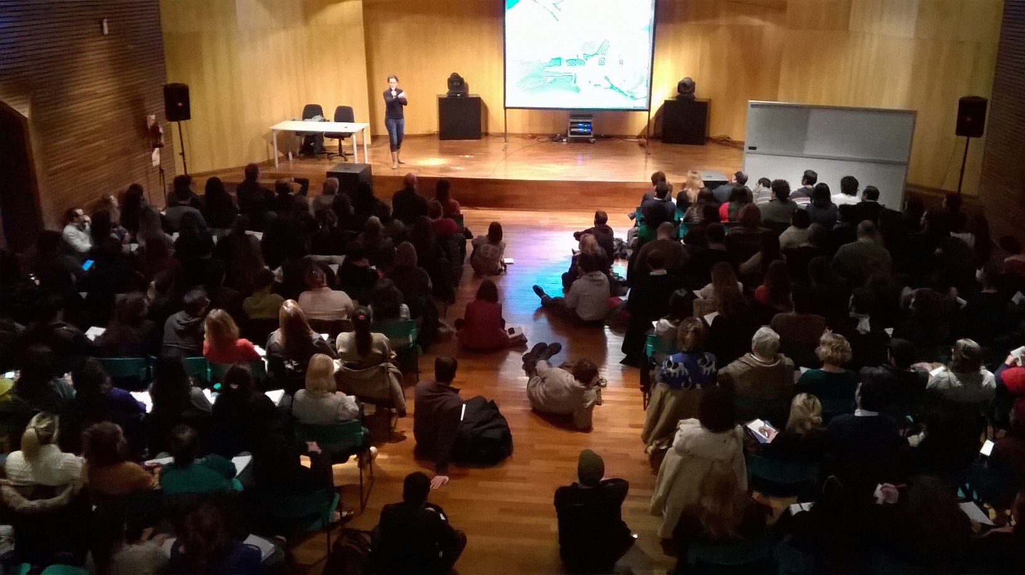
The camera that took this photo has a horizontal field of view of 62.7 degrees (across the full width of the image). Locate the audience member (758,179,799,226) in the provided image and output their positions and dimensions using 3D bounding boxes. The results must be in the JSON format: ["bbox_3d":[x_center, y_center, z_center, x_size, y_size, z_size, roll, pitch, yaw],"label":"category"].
[{"bbox_3d":[3.560,-0.871,11.821,0.560,1.300,0.780,-1,20,-1],"label":"audience member"}]

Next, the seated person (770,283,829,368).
[{"bbox_3d":[2.548,0.552,7.996,0.540,1.290,0.780,0,20,2],"label":"seated person"}]

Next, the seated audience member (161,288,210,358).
[{"bbox_3d":[-2.871,0.613,7.837,0.547,1.277,0.861,3,20,9],"label":"seated audience member"}]

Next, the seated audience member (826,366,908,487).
[{"bbox_3d":[2.470,1.120,6.312,0.530,1.300,0.820,0,20,0],"label":"seated audience member"}]

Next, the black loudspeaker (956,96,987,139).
[{"bbox_3d":[6.947,-2.572,12.750,0.390,0.590,0.340,17,26,39],"label":"black loudspeaker"}]

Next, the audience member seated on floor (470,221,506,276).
[{"bbox_3d":[-0.303,-0.659,11.926,0.550,0.780,0.680,3,20,9],"label":"audience member seated on floor"}]

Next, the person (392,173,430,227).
[{"bbox_3d":[-1.437,-1.082,12.314,0.540,1.310,0.750,2,20,5],"label":"person"}]

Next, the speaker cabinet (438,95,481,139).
[{"bbox_3d":[-1.151,-3.757,18.556,0.912,0.897,0.580,-1,20,-4],"label":"speaker cabinet"}]

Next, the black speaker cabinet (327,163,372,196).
[{"bbox_3d":[-2.820,-1.669,14.529,0.560,0.800,0.690,3,21,7],"label":"black speaker cabinet"}]

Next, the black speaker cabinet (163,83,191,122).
[{"bbox_3d":[-5.478,-3.026,13.744,0.380,0.587,0.360,-14,24,-34],"label":"black speaker cabinet"}]

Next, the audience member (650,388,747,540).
[{"bbox_3d":[1.400,1.149,6.276,0.560,1.270,0.820,1,20,3],"label":"audience member"}]

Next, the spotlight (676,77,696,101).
[{"bbox_3d":[3.691,-4.242,17.888,0.400,0.480,0.380,2,20,6],"label":"spotlight"}]

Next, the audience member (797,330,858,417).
[{"bbox_3d":[2.474,0.908,7.064,0.520,1.270,0.780,1,20,2],"label":"audience member"}]

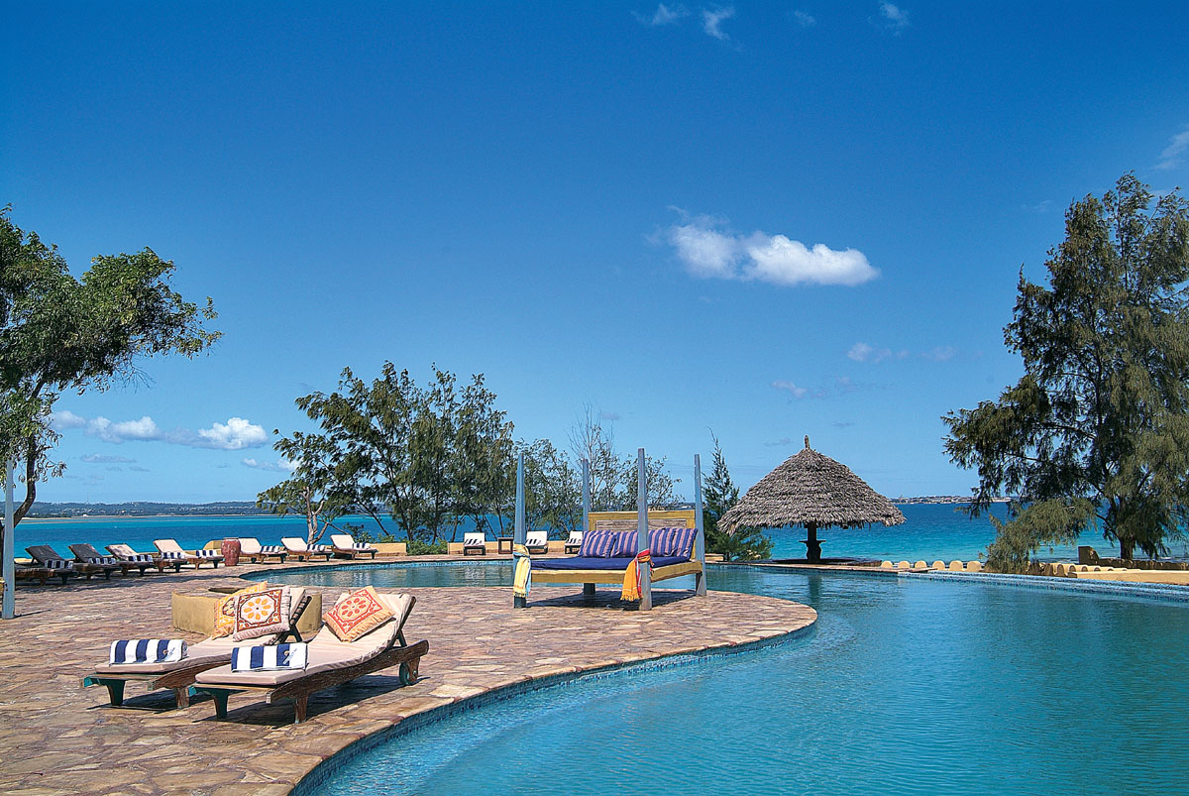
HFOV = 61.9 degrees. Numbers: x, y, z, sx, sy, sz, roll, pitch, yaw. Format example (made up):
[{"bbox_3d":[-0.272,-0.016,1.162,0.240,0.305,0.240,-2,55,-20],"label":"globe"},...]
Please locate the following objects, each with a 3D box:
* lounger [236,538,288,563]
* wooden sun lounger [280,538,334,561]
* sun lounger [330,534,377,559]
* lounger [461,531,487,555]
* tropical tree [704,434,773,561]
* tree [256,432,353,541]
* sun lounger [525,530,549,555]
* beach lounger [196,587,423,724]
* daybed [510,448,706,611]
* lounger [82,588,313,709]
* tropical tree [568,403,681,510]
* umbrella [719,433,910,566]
[{"bbox_3d":[-9.625,4.400,28.645,0.653,0.696,2.158,5,-9,-44],"label":"lounger"},{"bbox_3d":[-8.307,4.375,28.762,0.665,0.714,2.100,5,-9,-44],"label":"wooden sun lounger"},{"bbox_3d":[-7.314,4.521,30.087,0.653,0.696,2.158,4,-8,-37],"label":"sun lounger"},{"bbox_3d":[-3.727,4.552,31.036,0.665,0.714,2.100,0,-6,-6],"label":"lounger"},{"bbox_3d":[3.658,2.518,25.914,1.778,3.388,1.778,-2,-6,8],"label":"tropical tree"},{"bbox_3d":[-10.226,3.269,35.000,3.323,4.230,3.300,-1,-6,0],"label":"tree"},{"bbox_3d":[-1.757,4.567,31.457,0.665,0.714,2.100,-1,-6,-1],"label":"sun lounger"},{"bbox_3d":[-2.070,1.947,7.555,0.653,0.696,2.158,-3,-7,17],"label":"beach lounger"},{"bbox_3d":[0.282,1.956,14.962,2.098,2.200,2.357,-4,-7,26],"label":"daybed"},{"bbox_3d":[-3.076,1.986,7.988,0.665,0.714,2.100,-3,-7,19],"label":"lounger"},{"bbox_3d":[1.046,2.766,35.500,3.921,5.177,3.800,-1,-6,0],"label":"tropical tree"},{"bbox_3d":[5.394,2.449,24.791,4.620,3.220,4.620,-2,-6,12],"label":"umbrella"}]

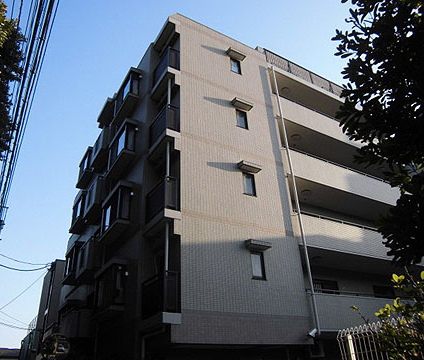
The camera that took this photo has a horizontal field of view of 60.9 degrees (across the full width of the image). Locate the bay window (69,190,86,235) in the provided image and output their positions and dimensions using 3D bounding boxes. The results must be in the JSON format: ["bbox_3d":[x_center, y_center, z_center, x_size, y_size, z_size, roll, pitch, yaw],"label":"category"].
[{"bbox_3d":[-6.927,1.797,19.138,0.555,1.464,2.297,14,-33,-27],"label":"bay window"}]

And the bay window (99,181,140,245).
[{"bbox_3d":[-3.470,1.248,13.012,0.488,1.416,2.201,14,-33,-27],"label":"bay window"}]

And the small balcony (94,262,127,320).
[{"bbox_3d":[-3.360,3.655,11.700,0.495,1.485,2.090,14,-33,-28],"label":"small balcony"}]

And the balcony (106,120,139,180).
[{"bbox_3d":[-3.588,-1.142,14.321,0.488,1.416,2.201,14,-33,-27],"label":"balcony"}]

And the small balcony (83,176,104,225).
[{"bbox_3d":[-5.081,0.891,16.105,0.632,1.321,1.818,14,-33,-27],"label":"small balcony"}]

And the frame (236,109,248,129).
[{"bbox_3d":[1.105,-2.225,13.414,0.510,0.831,0.096,14,-33,-28],"label":"frame"}]

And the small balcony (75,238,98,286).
[{"bbox_3d":[-4.963,3.277,14.798,0.632,1.292,1.818,14,-33,-27],"label":"small balcony"}]

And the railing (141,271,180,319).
[{"bbox_3d":[-1.351,3.123,9.498,0.550,1.018,1.540,14,-33,-28],"label":"railing"}]

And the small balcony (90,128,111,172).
[{"bbox_3d":[-5.199,-1.507,17.418,0.632,1.282,1.818,14,-33,-27],"label":"small balcony"}]

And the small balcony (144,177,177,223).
[{"bbox_3d":[-1.476,0.725,10.840,0.550,1.018,1.540,14,-33,-28],"label":"small balcony"}]

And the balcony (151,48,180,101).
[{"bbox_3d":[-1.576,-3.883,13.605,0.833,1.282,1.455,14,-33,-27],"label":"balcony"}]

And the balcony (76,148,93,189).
[{"bbox_3d":[-7.052,-0.663,20.411,0.495,1.512,2.172,14,-33,-28],"label":"balcony"}]

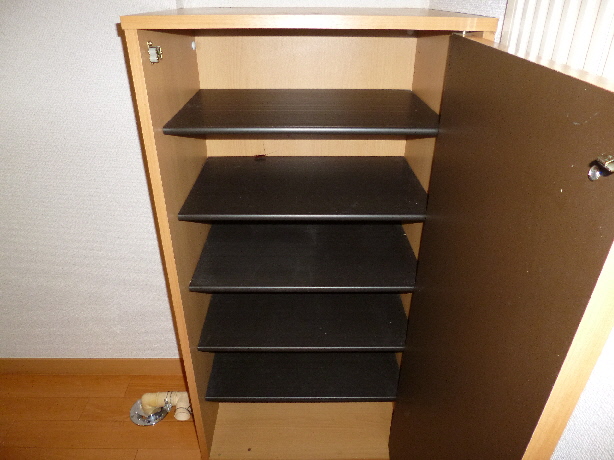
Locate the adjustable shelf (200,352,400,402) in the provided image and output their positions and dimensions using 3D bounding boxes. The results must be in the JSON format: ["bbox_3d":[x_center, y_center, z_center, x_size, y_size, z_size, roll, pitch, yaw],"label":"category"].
[{"bbox_3d":[-0.002,0.314,1.093,0.453,0.013,0.292,0,29,-1],"label":"adjustable shelf"}]

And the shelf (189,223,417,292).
[{"bbox_3d":[0.001,0.041,0.940,0.453,0.013,0.292,0,29,-1],"label":"shelf"}]

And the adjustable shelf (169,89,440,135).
[{"bbox_3d":[0.003,-0.225,0.791,0.453,0.013,0.292,0,29,-1],"label":"adjustable shelf"}]

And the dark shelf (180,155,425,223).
[{"bbox_3d":[0.002,-0.093,0.865,0.453,0.013,0.292,0,29,-1],"label":"dark shelf"}]

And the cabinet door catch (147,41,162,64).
[{"bbox_3d":[-0.196,-0.231,0.554,0.011,0.027,0.018,0,29,-1],"label":"cabinet door catch"}]

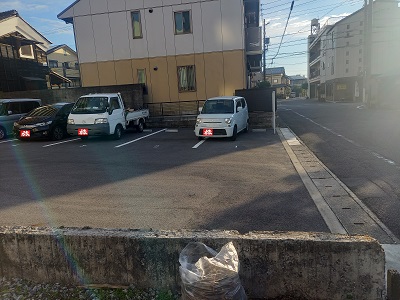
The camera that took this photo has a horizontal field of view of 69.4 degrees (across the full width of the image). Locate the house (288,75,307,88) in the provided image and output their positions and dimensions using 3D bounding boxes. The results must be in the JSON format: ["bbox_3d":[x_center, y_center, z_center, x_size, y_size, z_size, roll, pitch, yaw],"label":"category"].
[{"bbox_3d":[34.600,-22.600,103.000,8.000,7.800,7.500,0,10,14],"label":"house"}]

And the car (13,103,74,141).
[{"bbox_3d":[-6.316,-1.402,13.250,1.700,1.490,4.250,1,10,11],"label":"car"}]

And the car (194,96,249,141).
[{"bbox_3d":[0.959,-1.345,11.654,1.475,1.620,3.400,2,11,20],"label":"car"}]

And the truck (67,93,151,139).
[{"bbox_3d":[-3.830,-1.539,12.618,1.670,1.880,4.300,1,10,11],"label":"truck"}]

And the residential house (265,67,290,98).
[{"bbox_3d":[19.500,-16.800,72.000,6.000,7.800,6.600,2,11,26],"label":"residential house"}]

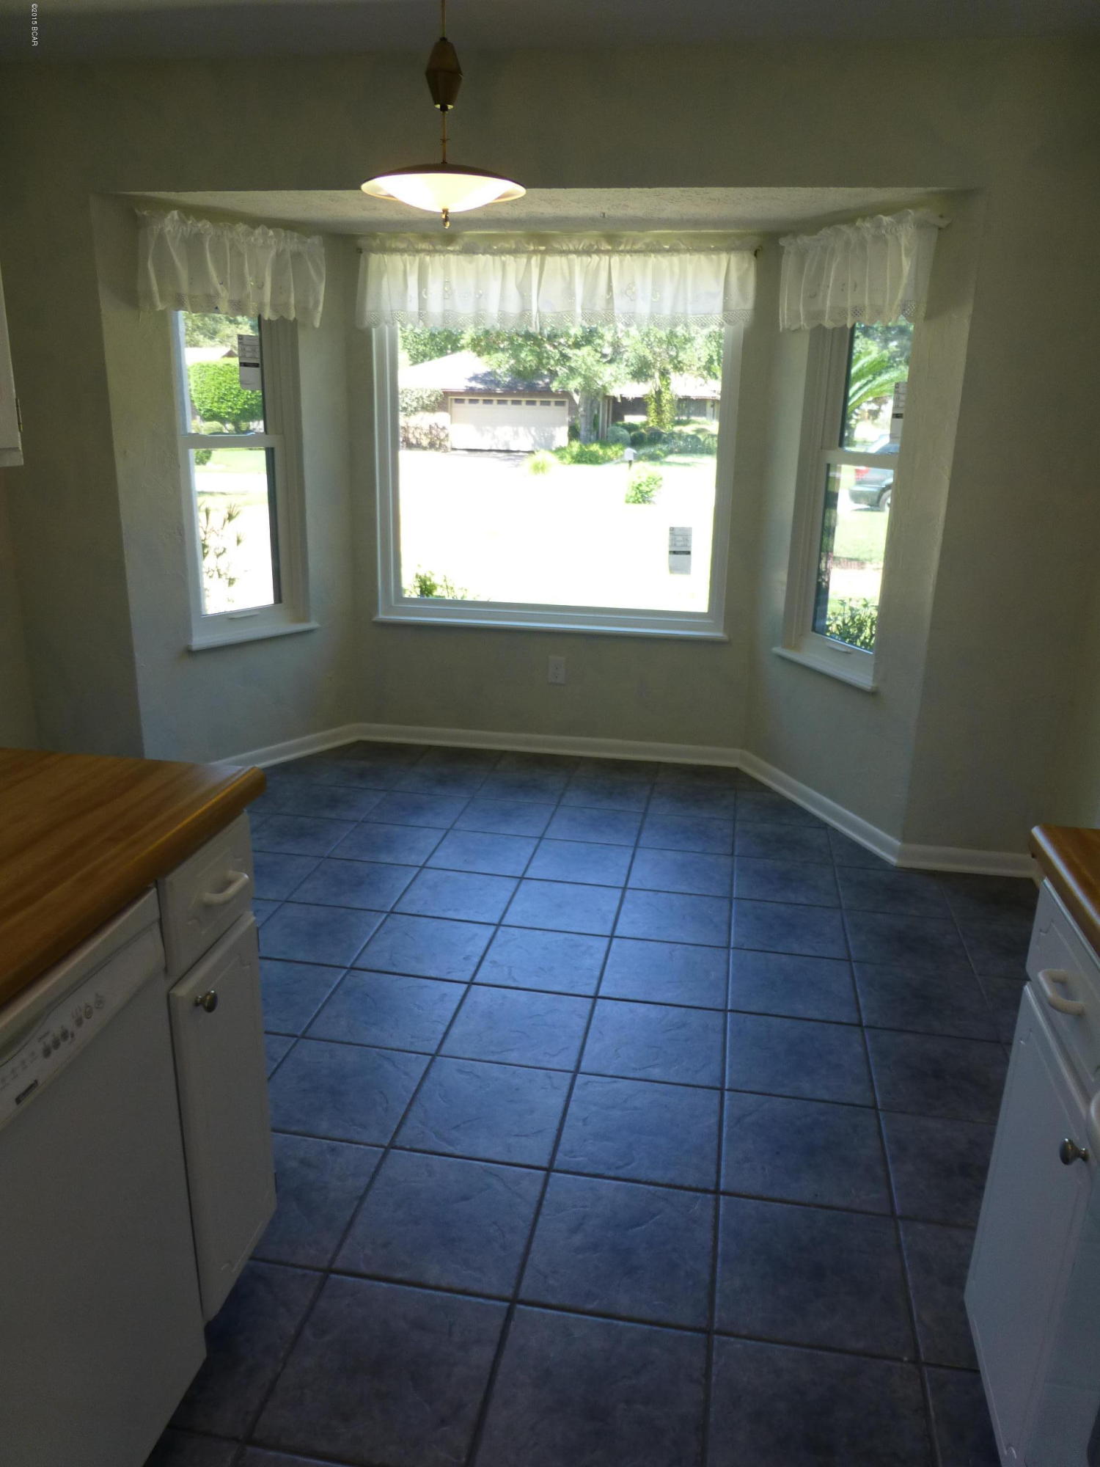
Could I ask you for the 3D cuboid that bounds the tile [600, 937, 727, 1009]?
[{"bbox_3d":[0.316,0.654,2.769,0.327,0.011,0.327,4,17,10],"label":"tile"}]

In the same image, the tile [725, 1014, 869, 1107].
[{"bbox_3d":[0.581,0.768,2.398,0.319,0.010,0.319,4,17,10],"label":"tile"}]

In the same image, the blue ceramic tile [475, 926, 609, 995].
[{"bbox_3d":[-0.014,0.631,2.819,0.327,0.011,0.327,4,17,10],"label":"blue ceramic tile"}]

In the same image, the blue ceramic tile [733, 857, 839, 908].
[{"bbox_3d":[0.768,0.487,3.319,0.319,0.010,0.319,4,17,10],"label":"blue ceramic tile"}]

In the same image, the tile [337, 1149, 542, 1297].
[{"bbox_3d":[-0.193,0.905,1.893,0.314,0.010,0.314,4,18,10],"label":"tile"}]

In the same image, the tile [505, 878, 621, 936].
[{"bbox_3d":[0.043,0.532,3.108,0.314,0.010,0.314,4,18,10],"label":"tile"}]

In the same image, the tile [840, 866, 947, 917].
[{"bbox_3d":[1.086,0.506,3.238,0.314,0.010,0.314,4,18,10],"label":"tile"}]

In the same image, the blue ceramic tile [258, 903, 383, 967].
[{"bbox_3d":[-0.674,0.578,2.927,0.314,0.010,0.314,4,18,10],"label":"blue ceramic tile"}]

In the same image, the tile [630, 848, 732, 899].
[{"bbox_3d":[0.435,0.460,3.357,0.314,0.010,0.314,4,18,10],"label":"tile"}]

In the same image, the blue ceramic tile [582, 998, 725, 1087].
[{"bbox_3d":[0.256,0.747,2.466,0.324,0.010,0.324,4,17,10],"label":"blue ceramic tile"}]

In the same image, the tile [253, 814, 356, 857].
[{"bbox_3d":[-0.885,0.365,3.602,0.314,0.010,0.314,4,18,10],"label":"tile"}]

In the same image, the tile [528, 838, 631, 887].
[{"bbox_3d":[0.108,0.442,3.457,0.327,0.011,0.327,4,17,10],"label":"tile"}]

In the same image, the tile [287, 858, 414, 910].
[{"bbox_3d":[-0.616,0.483,3.235,0.314,0.010,0.314,4,18,10],"label":"tile"}]

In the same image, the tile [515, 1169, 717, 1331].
[{"bbox_3d":[0.133,0.927,1.839,0.314,0.010,0.314,4,18,10],"label":"tile"}]

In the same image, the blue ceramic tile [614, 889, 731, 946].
[{"bbox_3d":[0.377,0.557,3.066,0.319,0.010,0.319,4,17,10],"label":"blue ceramic tile"}]

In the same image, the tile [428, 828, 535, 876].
[{"bbox_3d":[-0.226,0.412,3.482,0.314,0.010,0.314,4,18,10],"label":"tile"}]

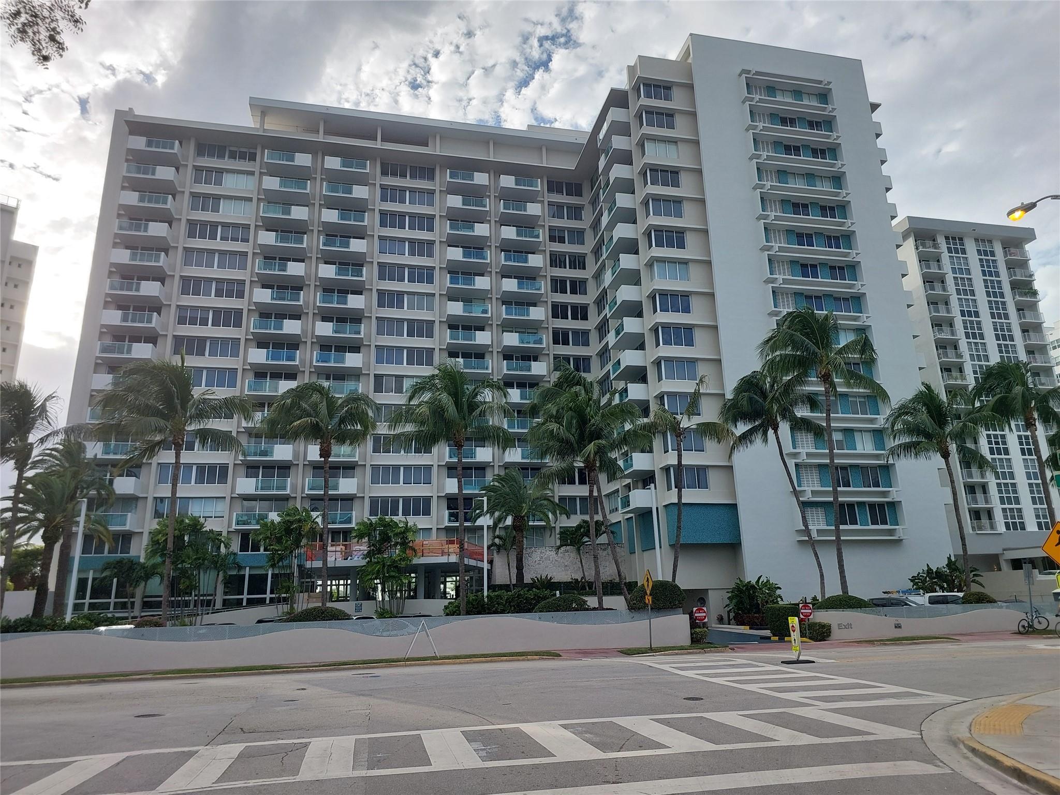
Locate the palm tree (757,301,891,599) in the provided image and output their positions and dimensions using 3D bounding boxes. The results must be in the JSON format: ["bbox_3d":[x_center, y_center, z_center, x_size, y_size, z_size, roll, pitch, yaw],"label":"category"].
[{"bbox_3d":[16.661,3.243,38.859,6.300,17.301,6.300,2,-16,-13],"label":"palm tree"}]

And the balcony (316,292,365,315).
[{"bbox_3d":[-16.545,-8.151,61.779,3.969,1.210,1.635,2,-15,-13],"label":"balcony"}]

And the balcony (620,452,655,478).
[{"bbox_3d":[8.012,5.223,53.475,1.607,1.223,3.746,2,-16,-13],"label":"balcony"}]

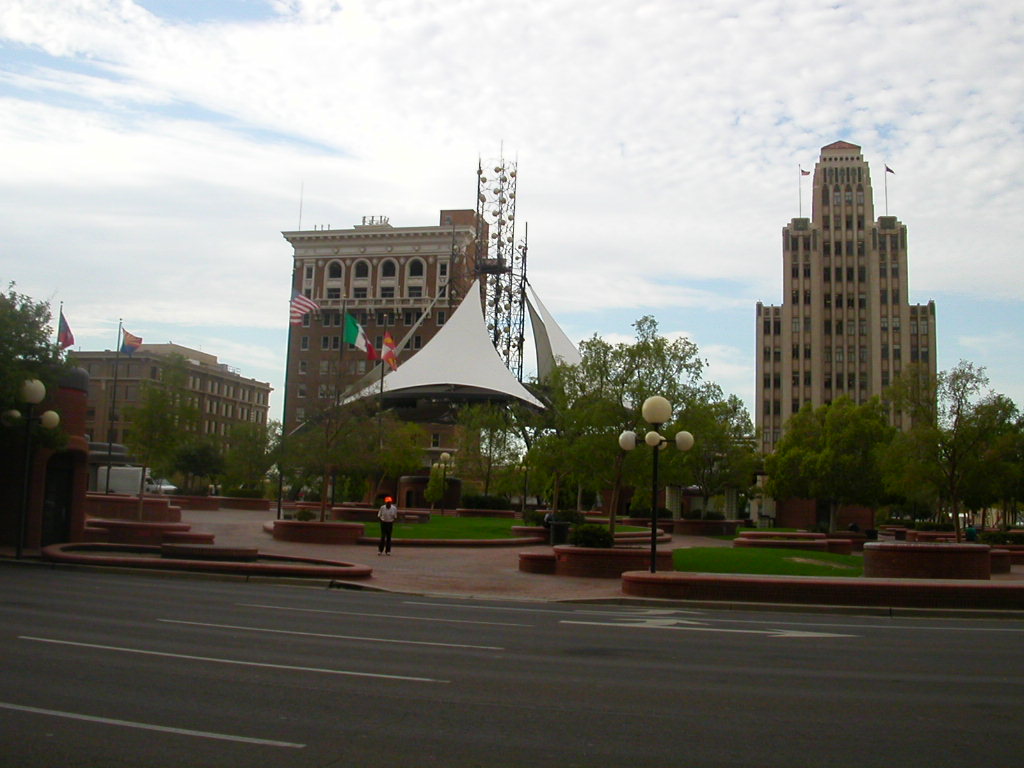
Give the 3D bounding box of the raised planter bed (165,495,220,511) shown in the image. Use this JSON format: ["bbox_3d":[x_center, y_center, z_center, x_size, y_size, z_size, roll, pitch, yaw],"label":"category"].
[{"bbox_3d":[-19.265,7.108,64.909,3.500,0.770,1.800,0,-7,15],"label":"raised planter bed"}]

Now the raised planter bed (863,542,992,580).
[{"bbox_3d":[9.375,4.028,24.857,2.600,0.850,2.100,0,-7,15],"label":"raised planter bed"}]

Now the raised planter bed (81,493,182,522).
[{"bbox_3d":[-17.001,5.570,49.000,4.143,1.033,2.500,5,-8,-19],"label":"raised planter bed"}]

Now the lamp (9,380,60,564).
[{"bbox_3d":[-10.994,1.907,24.814,1.550,4.050,1.550,0,-7,15],"label":"lamp"}]

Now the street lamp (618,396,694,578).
[{"bbox_3d":[2.802,1.961,21.300,1.400,3.450,1.400,0,-7,15],"label":"street lamp"}]

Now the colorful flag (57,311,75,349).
[{"bbox_3d":[-24.803,-3.000,60.800,1.050,2.050,0.400,5,-7,-22],"label":"colorful flag"}]

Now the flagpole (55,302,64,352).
[{"bbox_3d":[-25.092,1.222,59.813,0.150,11.600,0.150,0,-7,15],"label":"flagpole"}]

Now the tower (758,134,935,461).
[{"bbox_3d":[45.493,-6.636,151.258,22.300,55.600,21.500,0,-7,15],"label":"tower"}]

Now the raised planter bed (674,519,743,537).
[{"bbox_3d":[10.238,7.498,57.101,3.300,0.770,2.200,0,-7,15],"label":"raised planter bed"}]

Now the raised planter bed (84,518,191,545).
[{"bbox_3d":[-12.523,4.916,36.857,3.200,0.700,1.700,0,-7,15],"label":"raised planter bed"}]

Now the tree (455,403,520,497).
[{"bbox_3d":[-1.827,5.141,82.000,4.800,6.887,4.800,2,-7,-1],"label":"tree"}]

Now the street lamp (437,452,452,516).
[{"bbox_3d":[-4.494,6.628,72.079,1.500,4.170,1.500,0,-7,15],"label":"street lamp"}]

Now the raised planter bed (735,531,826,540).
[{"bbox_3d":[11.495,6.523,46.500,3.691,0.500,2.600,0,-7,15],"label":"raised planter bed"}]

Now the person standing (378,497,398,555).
[{"bbox_3d":[-3.722,4.278,33.000,0.508,1.736,0.400,3,-7,-6],"label":"person standing"}]

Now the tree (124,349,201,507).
[{"bbox_3d":[-13.606,2.076,42.365,2.900,6.460,2.900,0,-7,15],"label":"tree"}]

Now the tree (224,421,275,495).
[{"bbox_3d":[-18.935,5.473,79.000,3.800,5.233,3.800,4,-7,-13],"label":"tree"}]

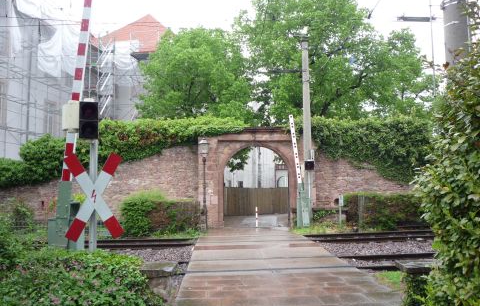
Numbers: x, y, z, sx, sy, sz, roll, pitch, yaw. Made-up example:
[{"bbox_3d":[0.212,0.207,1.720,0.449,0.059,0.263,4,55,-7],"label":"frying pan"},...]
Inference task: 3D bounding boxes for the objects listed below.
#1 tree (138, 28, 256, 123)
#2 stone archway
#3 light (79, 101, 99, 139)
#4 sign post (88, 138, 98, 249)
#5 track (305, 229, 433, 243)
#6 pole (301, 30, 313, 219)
[{"bbox_3d":[-2.141,-1.715,22.846,5.700,9.716,5.500,-1,-4,0],"label":"tree"},{"bbox_3d":[0.460,0.862,15.673,3.750,3.459,0.900,-1,-4,-2],"label":"stone archway"},{"bbox_3d":[-2.051,-0.439,6.080,0.260,0.510,0.250,-1,-4,-7],"label":"light"},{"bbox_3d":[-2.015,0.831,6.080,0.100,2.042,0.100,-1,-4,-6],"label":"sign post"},{"bbox_3d":[3.578,2.362,12.346,3.700,0.170,1.250,-1,-4,-2],"label":"track"},{"bbox_3d":[2.241,-0.781,15.135,0.270,6.596,0.270,-1,-4,0],"label":"pole"}]

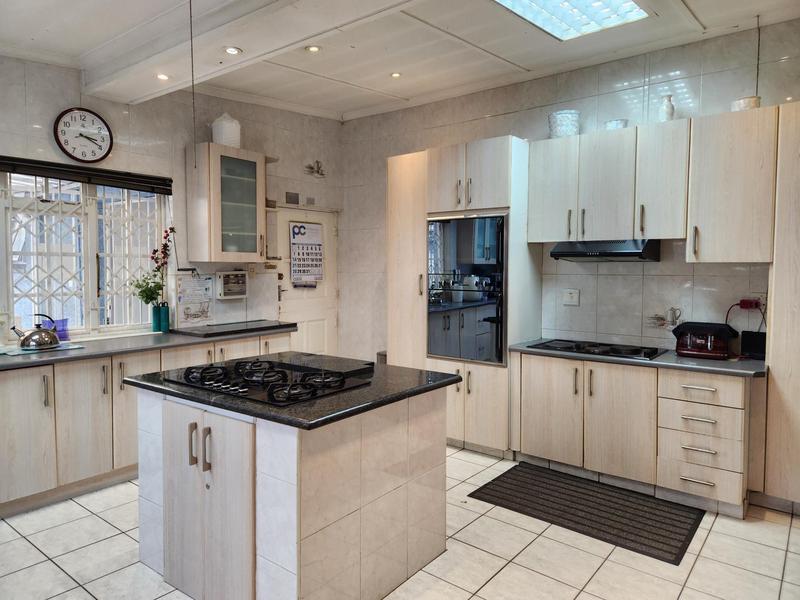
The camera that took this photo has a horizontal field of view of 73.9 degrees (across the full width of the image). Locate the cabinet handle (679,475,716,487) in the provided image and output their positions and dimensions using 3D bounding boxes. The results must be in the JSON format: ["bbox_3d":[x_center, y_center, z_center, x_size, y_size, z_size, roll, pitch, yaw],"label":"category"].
[{"bbox_3d":[1.795,1.094,3.205,0.183,0.014,0.032,3,3,38],"label":"cabinet handle"}]

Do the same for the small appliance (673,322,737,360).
[{"bbox_3d":[2.018,0.264,3.514,0.336,0.215,0.263,3,4,39],"label":"small appliance"}]

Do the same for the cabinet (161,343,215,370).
[{"bbox_3d":[-1.719,0.707,3.978,0.502,0.734,0.409,2,3,39],"label":"cabinet"}]

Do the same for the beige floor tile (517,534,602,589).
[{"bbox_3d":[0.789,1.291,2.627,0.345,0.010,0.345,3,3,38],"label":"beige floor tile"}]

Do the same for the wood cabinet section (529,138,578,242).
[{"bbox_3d":[1.210,-0.811,4.019,0.375,0.752,0.262,2,3,39],"label":"wood cabinet section"}]

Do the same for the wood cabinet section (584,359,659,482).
[{"bbox_3d":[1.609,0.783,3.716,0.460,0.740,0.550,3,3,38],"label":"wood cabinet section"}]

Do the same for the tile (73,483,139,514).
[{"bbox_3d":[-1.780,1.227,3.293,0.345,0.010,0.345,3,3,38],"label":"tile"}]

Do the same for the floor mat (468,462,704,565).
[{"bbox_3d":[1.124,1.245,3.264,1.218,0.010,0.763,3,4,39],"label":"floor mat"}]

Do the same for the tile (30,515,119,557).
[{"bbox_3d":[-1.710,1.238,2.792,0.347,0.012,0.332,2,3,39],"label":"tile"}]

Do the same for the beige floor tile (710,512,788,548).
[{"bbox_3d":[1.954,1.277,2.961,0.346,0.010,0.343,3,4,39],"label":"beige floor tile"}]

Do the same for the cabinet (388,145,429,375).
[{"bbox_3d":[0.226,-0.056,4.646,0.420,2.303,0.564,2,3,39],"label":"cabinet"}]

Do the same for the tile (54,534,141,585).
[{"bbox_3d":[-1.455,1.271,2.617,0.348,0.010,0.346,3,4,39],"label":"tile"}]

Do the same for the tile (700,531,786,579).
[{"bbox_3d":[1.755,1.301,2.714,0.345,0.010,0.345,3,3,38],"label":"tile"}]

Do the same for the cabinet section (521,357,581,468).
[{"bbox_3d":[1.248,0.766,4.000,0.461,0.740,0.550,3,3,38],"label":"cabinet section"}]

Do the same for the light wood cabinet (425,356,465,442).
[{"bbox_3d":[0.531,0.771,4.439,0.362,0.622,0.564,2,3,39],"label":"light wood cabinet"}]

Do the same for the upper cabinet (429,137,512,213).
[{"bbox_3d":[0.700,-0.955,4.318,0.742,0.511,0.602,3,4,39],"label":"upper cabinet"}]

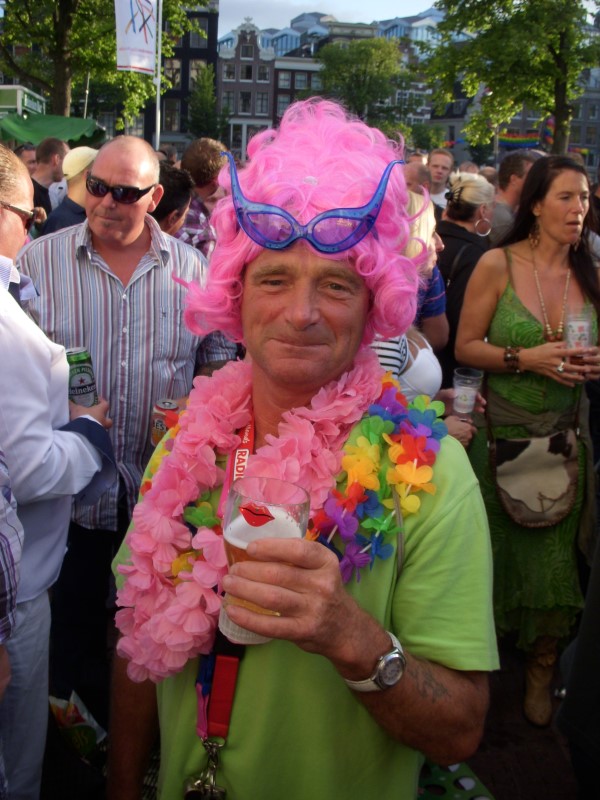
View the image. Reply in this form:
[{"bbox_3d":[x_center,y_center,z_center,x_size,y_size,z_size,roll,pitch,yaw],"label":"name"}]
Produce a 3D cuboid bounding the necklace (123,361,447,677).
[{"bbox_3d":[-0.029,0.120,1.089,0.385,0.385,0.260,6,15,13],"label":"necklace"}]

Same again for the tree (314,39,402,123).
[{"bbox_3d":[4.637,-23.517,72.323,7.400,11.700,7.200,3,15,0],"label":"tree"}]

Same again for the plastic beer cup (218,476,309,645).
[{"bbox_3d":[-0.038,0.153,0.835,0.077,0.138,0.077,9,9,-1],"label":"plastic beer cup"}]

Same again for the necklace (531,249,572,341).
[{"bbox_3d":[0.676,-0.289,2.388,0.125,0.235,0.150,2,15,-3],"label":"necklace"}]

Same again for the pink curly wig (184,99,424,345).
[{"bbox_3d":[0.011,-0.210,1.015,0.265,0.272,0.270,5,15,7],"label":"pink curly wig"}]

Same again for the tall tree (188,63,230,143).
[{"bbox_3d":[-7.457,-22.990,72.634,3.500,9.300,3.500,3,15,0],"label":"tall tree"}]

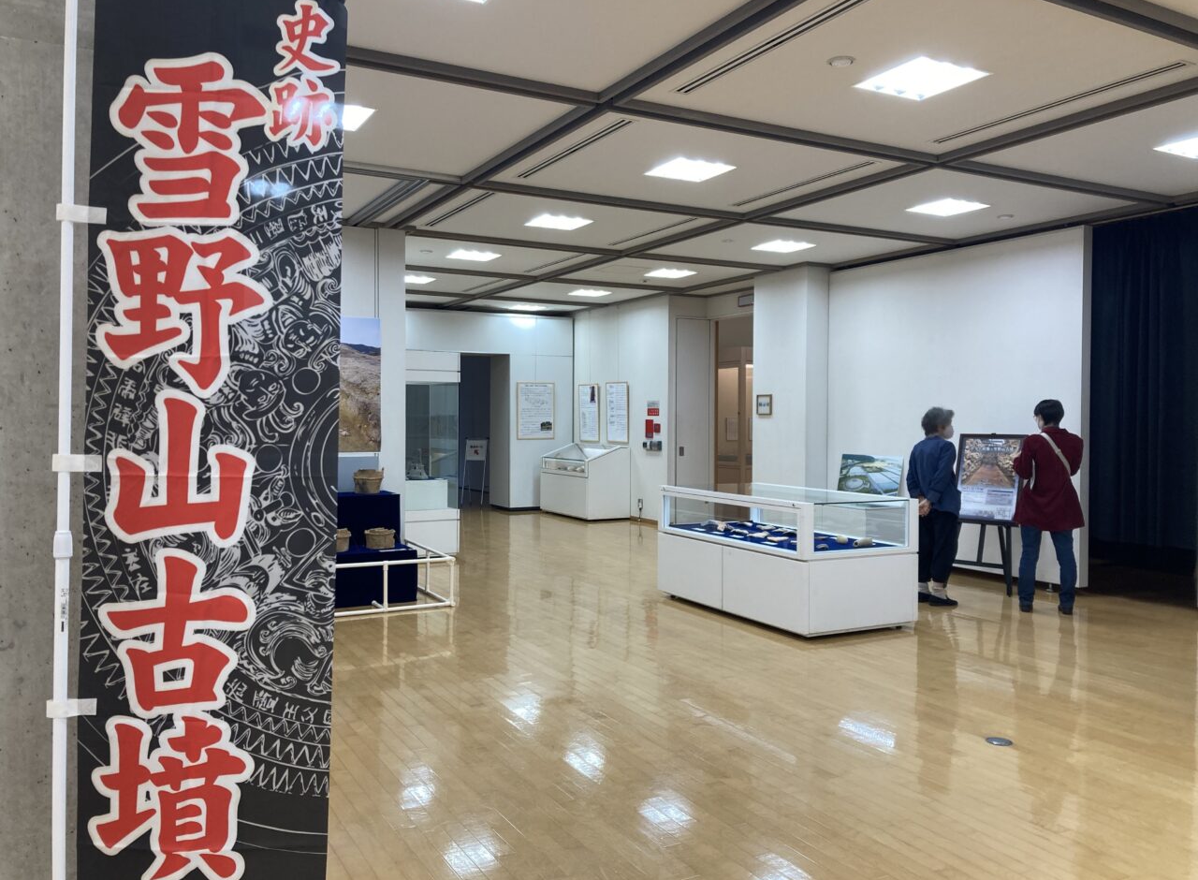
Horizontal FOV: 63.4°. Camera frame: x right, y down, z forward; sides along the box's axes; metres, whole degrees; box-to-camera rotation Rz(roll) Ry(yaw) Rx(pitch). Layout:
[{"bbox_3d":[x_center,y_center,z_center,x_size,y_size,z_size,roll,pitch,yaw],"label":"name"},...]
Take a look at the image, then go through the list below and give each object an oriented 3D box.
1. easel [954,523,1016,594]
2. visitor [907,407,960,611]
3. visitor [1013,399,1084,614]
[{"bbox_3d":[3.292,0.602,8.163,0.500,1.300,0.580,-1,2,-41],"label":"easel"},{"bbox_3d":[2.600,0.504,7.530,0.330,1.525,0.440,0,2,-24],"label":"visitor"},{"bbox_3d":[3.388,0.485,7.300,0.510,1.580,0.380,0,1,-3],"label":"visitor"}]

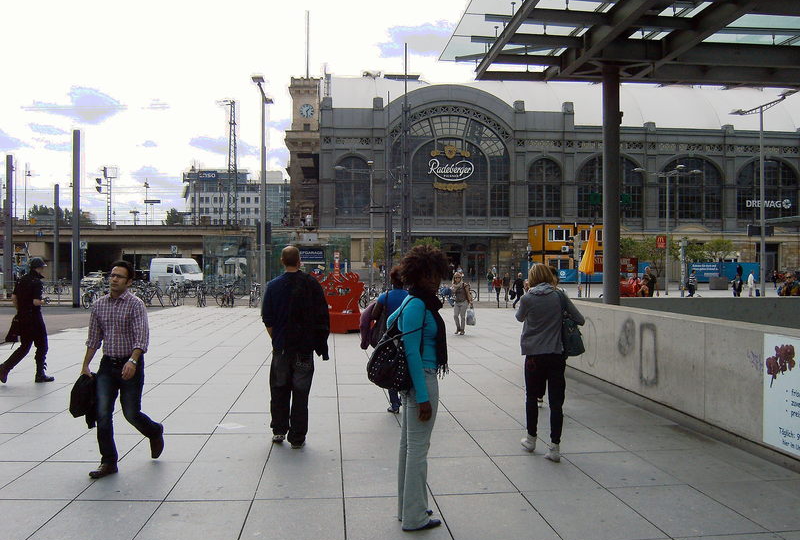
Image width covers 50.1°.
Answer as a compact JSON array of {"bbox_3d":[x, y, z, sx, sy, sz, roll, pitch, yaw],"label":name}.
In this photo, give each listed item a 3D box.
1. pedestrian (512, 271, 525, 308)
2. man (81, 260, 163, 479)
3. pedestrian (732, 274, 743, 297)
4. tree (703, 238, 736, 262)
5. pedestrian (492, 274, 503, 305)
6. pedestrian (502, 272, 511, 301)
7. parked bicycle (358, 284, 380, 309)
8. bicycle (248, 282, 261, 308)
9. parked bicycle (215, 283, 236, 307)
[{"bbox_3d":[5.780,1.006,41.600,0.520,1.740,0.500,0,0,20],"label":"pedestrian"},{"bbox_3d":[-2.273,0.758,6.980,0.580,1.710,0.620,0,0,29],"label":"man"},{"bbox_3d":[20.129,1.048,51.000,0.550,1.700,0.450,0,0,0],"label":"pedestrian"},{"bbox_3d":[27.979,-1.009,75.000,3.100,3.500,3.100,0,0,-7],"label":"tree"},{"bbox_3d":[5.587,1.097,49.000,0.500,1.670,0.420,0,0,0],"label":"pedestrian"},{"bbox_3d":[5.854,0.962,47.000,0.500,1.660,0.380,0,0,0],"label":"pedestrian"},{"bbox_3d":[-1.363,1.206,38.200,0.550,1.060,1.700,-1,0,34],"label":"parked bicycle"},{"bbox_3d":[-6.758,1.263,39.800,0.580,1.100,1.720,0,0,3],"label":"bicycle"},{"bbox_3d":[-8.099,1.273,39.800,0.600,1.080,1.700,0,0,20],"label":"parked bicycle"}]

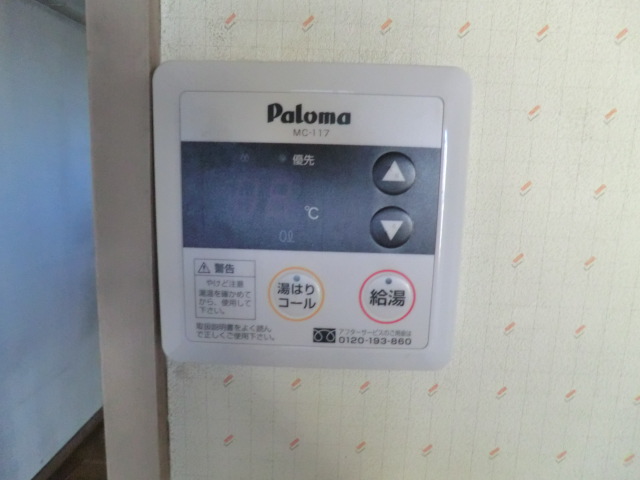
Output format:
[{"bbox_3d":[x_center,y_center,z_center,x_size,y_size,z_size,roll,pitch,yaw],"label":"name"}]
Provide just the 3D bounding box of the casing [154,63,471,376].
[{"bbox_3d":[-0.004,-0.006,0.171,0.120,0.119,0.019,2,9,1],"label":"casing"}]

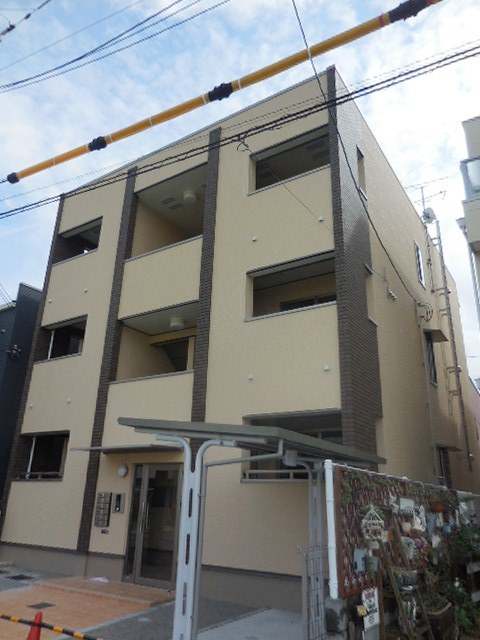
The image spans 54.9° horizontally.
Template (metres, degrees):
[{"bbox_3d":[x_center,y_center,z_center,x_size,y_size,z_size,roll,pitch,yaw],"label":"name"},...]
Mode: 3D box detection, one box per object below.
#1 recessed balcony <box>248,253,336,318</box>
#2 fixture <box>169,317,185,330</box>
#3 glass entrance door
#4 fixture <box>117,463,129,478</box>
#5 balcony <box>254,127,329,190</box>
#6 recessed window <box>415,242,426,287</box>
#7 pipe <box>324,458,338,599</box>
[{"bbox_3d":[1.150,-0.462,8.873,1.870,1.050,0.950,-11,-23,32],"label":"recessed balcony"},{"bbox_3d":[-1.457,0.081,10.637,0.330,0.180,0.330,2,-20,1],"label":"fixture"},{"bbox_3d":[-1.568,3.705,8.481,1.272,2.047,0.110,-11,-24,32],"label":"glass entrance door"},{"bbox_3d":[-2.319,3.008,9.176,0.230,0.250,0.110,-11,-24,32],"label":"fixture"},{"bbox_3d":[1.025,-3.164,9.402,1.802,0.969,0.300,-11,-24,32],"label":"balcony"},{"bbox_3d":[5.177,-1.552,13.415,0.160,1.220,0.780,-11,-24,32],"label":"recessed window"},{"bbox_3d":[0.796,1.794,4.018,0.072,1.107,0.072,-11,-24,32],"label":"pipe"}]

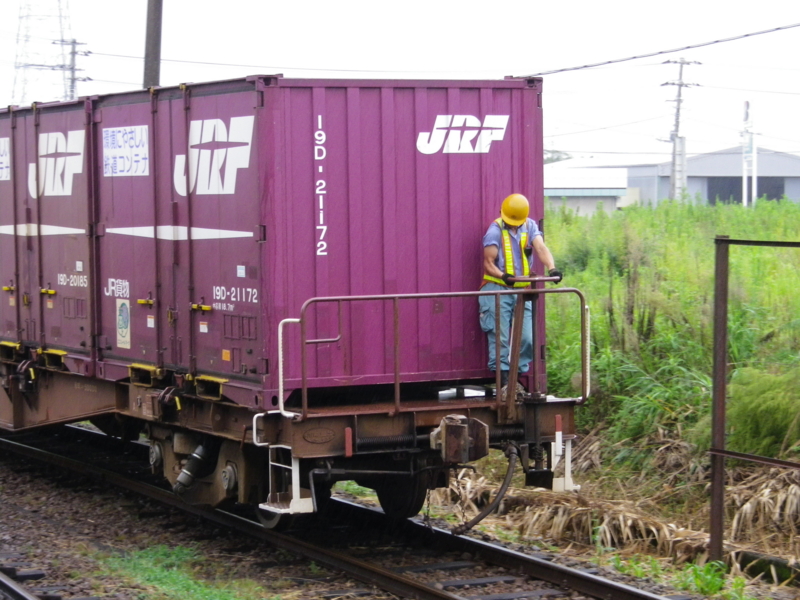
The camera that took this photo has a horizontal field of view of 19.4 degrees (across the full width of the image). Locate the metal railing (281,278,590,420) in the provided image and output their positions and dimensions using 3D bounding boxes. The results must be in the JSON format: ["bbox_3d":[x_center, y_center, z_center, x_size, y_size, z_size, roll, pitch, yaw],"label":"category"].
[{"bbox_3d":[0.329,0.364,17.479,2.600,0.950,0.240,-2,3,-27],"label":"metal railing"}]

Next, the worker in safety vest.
[{"bbox_3d":[0.928,-0.014,18.051,0.600,1.570,0.500,-1,3,-17],"label":"worker in safety vest"}]

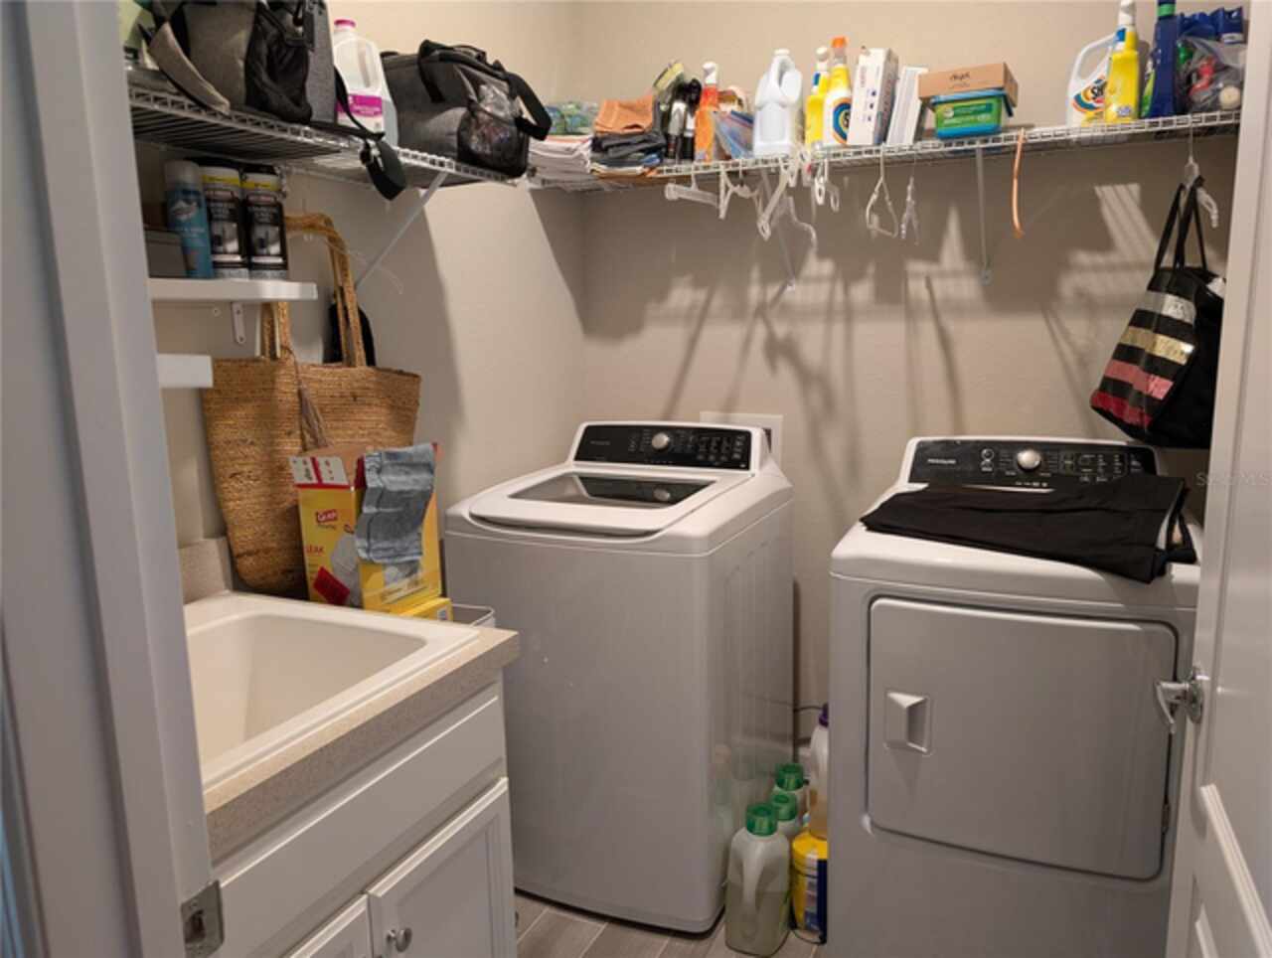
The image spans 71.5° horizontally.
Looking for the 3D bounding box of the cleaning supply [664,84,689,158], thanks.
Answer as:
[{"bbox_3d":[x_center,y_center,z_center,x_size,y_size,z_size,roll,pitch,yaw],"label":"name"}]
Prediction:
[{"bbox_3d":[0.116,-0.940,2.384,0.060,0.213,0.063,1,10,14],"label":"cleaning supply"}]

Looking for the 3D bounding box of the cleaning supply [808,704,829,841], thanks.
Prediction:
[{"bbox_3d":[0.440,0.676,2.042,0.095,0.328,0.080,3,11,24],"label":"cleaning supply"}]

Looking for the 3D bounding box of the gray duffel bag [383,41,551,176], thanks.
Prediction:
[{"bbox_3d":[-0.433,-0.853,2.110,0.340,0.265,0.270,3,10,24],"label":"gray duffel bag"}]

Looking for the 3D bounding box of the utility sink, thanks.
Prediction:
[{"bbox_3d":[-0.632,0.422,1.261,0.567,0.298,0.632,3,11,24],"label":"utility sink"}]

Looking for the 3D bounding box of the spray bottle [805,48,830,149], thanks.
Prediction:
[{"bbox_3d":[0.532,-1.087,2.553,0.075,0.300,0.095,4,11,31],"label":"spray bottle"}]

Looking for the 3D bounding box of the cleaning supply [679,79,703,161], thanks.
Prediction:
[{"bbox_3d":[0.150,-0.936,2.325,0.058,0.217,0.060,3,11,24],"label":"cleaning supply"}]

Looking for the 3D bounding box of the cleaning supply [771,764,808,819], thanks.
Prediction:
[{"bbox_3d":[0.391,0.862,2.221,0.130,0.295,0.120,3,10,24],"label":"cleaning supply"}]

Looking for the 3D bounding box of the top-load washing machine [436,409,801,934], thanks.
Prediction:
[{"bbox_3d":[0.001,0.446,2.372,0.683,1.114,0.686,3,11,24],"label":"top-load washing machine"}]

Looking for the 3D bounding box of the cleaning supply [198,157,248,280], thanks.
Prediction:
[{"bbox_3d":[-0.679,-0.420,1.470,0.062,0.187,0.062,-8,12,-34],"label":"cleaning supply"}]

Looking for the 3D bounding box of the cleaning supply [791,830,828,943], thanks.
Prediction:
[{"bbox_3d":[0.421,0.947,2.064,0.106,0.213,0.106,-1,10,6],"label":"cleaning supply"}]

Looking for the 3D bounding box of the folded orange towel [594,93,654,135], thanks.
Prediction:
[{"bbox_3d":[-0.008,-1.005,2.477,0.160,0.090,0.190,2,10,21],"label":"folded orange towel"}]

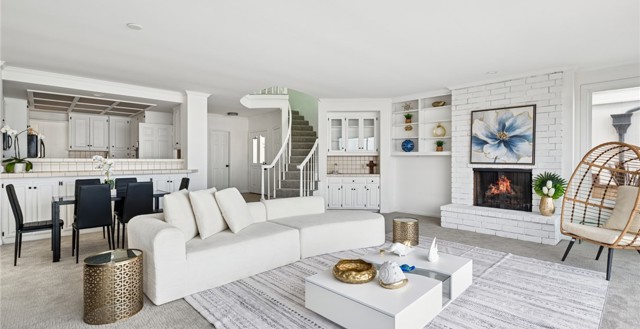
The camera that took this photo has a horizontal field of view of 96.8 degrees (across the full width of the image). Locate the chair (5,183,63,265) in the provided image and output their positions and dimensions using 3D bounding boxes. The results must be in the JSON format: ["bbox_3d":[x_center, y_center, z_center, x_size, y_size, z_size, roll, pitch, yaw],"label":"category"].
[{"bbox_3d":[-3.590,0.709,3.608,0.510,0.965,0.420,-1,1,-43],"label":"chair"}]

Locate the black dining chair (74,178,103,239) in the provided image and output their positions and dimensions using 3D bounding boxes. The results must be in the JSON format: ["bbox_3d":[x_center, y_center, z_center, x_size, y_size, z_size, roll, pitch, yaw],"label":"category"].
[{"bbox_3d":[-3.463,0.719,4.299,0.410,0.965,0.490,-1,1,-44],"label":"black dining chair"}]

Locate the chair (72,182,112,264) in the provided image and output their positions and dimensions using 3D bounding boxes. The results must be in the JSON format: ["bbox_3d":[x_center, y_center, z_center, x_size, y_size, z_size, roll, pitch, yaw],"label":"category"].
[{"bbox_3d":[-2.973,0.728,3.736,0.410,0.965,0.490,-1,1,-44],"label":"chair"}]

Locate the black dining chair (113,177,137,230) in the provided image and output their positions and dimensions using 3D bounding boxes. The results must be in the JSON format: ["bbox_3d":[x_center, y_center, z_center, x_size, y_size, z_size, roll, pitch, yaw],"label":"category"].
[{"bbox_3d":[-3.090,0.699,4.618,0.420,0.965,0.510,-1,1,-43],"label":"black dining chair"}]

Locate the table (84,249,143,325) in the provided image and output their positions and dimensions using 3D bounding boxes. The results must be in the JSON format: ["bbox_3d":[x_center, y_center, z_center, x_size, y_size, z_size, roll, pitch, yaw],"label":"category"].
[{"bbox_3d":[-1.673,0.979,2.324,0.390,0.455,0.390,-1,1,-43],"label":"table"}]

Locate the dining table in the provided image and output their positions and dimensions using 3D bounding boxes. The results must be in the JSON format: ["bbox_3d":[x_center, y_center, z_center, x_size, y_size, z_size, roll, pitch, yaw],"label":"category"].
[{"bbox_3d":[-3.064,0.828,4.209,1.330,0.750,0.690,-1,1,-44],"label":"dining table"}]

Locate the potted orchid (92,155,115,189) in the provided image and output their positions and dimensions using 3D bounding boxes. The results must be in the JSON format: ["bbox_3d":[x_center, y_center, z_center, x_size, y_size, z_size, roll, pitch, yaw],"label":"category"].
[{"bbox_3d":[-3.120,0.141,4.122,0.330,0.550,0.220,0,1,-37],"label":"potted orchid"}]

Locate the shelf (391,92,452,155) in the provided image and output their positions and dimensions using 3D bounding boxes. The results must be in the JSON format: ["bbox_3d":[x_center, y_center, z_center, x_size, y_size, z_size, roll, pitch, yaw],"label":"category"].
[{"bbox_3d":[2.288,-0.812,6.376,1.400,1.300,0.280,1,1,45],"label":"shelf"}]

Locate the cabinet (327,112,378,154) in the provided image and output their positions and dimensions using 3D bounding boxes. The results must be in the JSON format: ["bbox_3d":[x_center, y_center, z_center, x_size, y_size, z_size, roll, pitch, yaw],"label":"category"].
[{"bbox_3d":[0.820,-0.771,7.289,1.280,1.080,0.330,0,1,0],"label":"cabinet"}]

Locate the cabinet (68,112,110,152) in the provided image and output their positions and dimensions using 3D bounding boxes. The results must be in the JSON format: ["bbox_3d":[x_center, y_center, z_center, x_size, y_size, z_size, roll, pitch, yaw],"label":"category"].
[{"bbox_3d":[-5.927,-0.807,7.278,0.790,0.890,0.330,-1,1,-43],"label":"cabinet"}]

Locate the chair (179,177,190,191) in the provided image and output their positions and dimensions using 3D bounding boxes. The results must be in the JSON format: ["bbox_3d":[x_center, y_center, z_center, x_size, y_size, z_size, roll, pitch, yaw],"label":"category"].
[{"bbox_3d":[-2.486,0.711,4.789,0.490,0.965,0.410,-1,1,-44],"label":"chair"}]

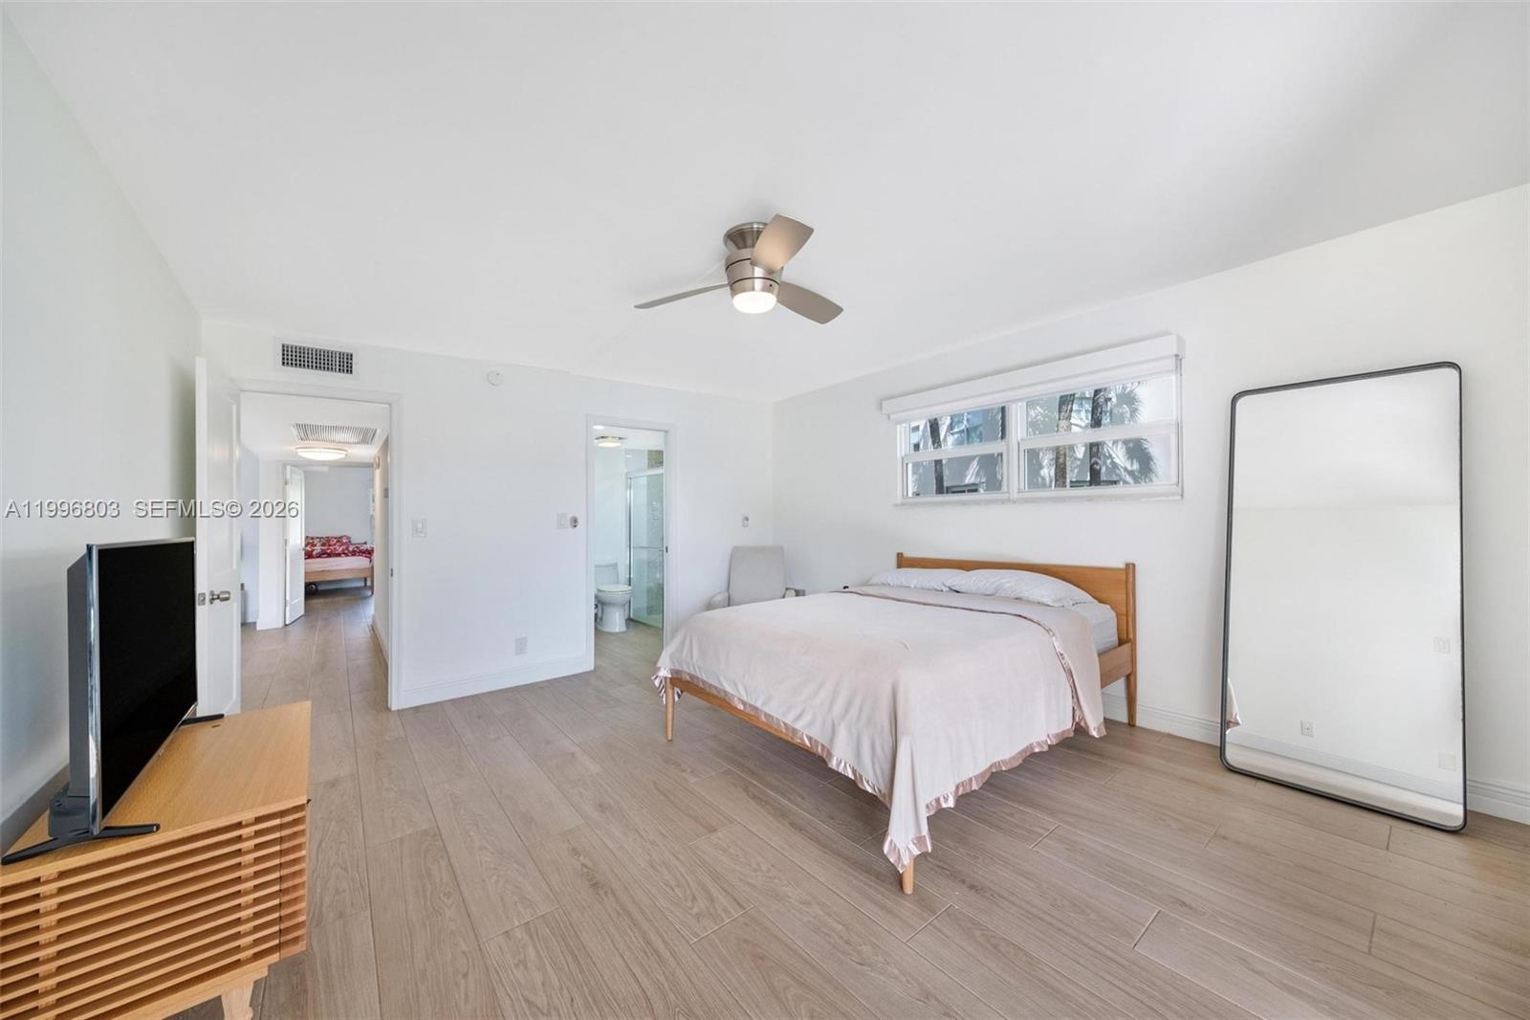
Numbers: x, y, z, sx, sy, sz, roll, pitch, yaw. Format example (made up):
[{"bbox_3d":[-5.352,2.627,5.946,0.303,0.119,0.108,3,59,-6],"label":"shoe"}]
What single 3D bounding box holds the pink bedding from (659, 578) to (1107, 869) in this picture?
[{"bbox_3d":[0.644,0.875,2.796,1.880,0.630,1.720,0,-2,-38],"label":"pink bedding"}]

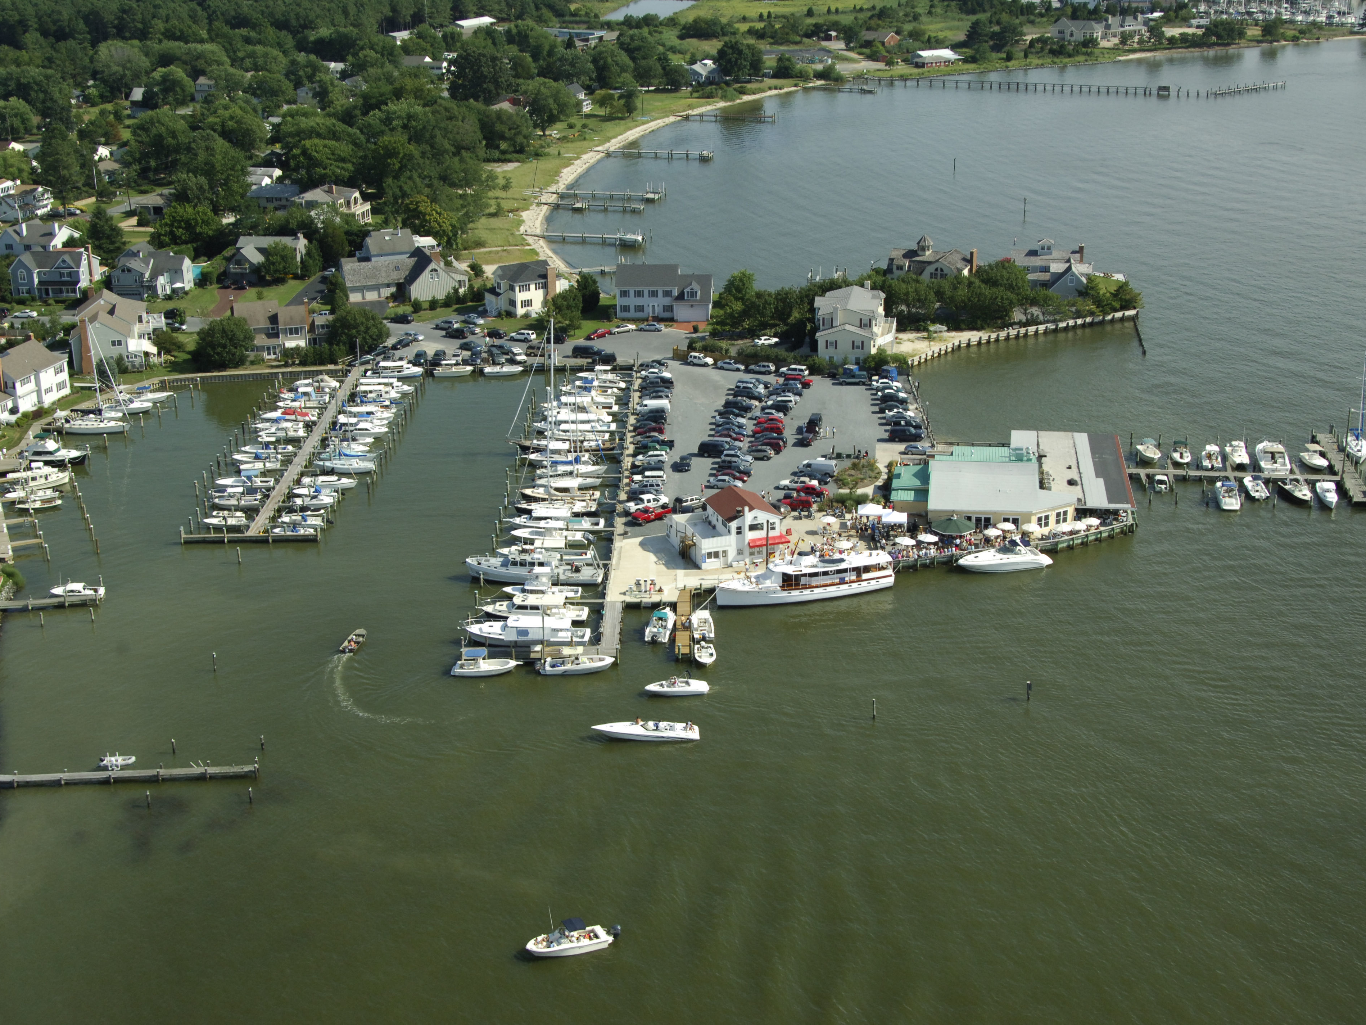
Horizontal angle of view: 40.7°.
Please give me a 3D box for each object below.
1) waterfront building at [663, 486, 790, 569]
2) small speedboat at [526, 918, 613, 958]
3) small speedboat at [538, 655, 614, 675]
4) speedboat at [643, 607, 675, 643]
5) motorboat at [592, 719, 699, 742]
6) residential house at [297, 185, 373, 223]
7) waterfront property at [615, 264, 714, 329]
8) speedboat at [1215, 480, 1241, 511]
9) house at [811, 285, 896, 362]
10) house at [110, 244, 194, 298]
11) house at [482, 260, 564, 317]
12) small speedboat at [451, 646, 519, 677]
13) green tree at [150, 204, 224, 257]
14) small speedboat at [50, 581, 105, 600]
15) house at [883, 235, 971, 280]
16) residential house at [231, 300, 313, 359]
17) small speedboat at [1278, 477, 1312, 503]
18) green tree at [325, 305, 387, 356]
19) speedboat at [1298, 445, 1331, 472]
[{"bbox_3d":[5.323,1.037,228.880,10.700,7.200,11.800,-8,21,-19],"label":"waterfront building"},{"bbox_3d":[-8.979,33.236,144.892,7.100,2.200,2.450,-7,20,-17],"label":"small speedboat"},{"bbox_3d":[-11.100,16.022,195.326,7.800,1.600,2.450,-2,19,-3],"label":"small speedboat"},{"bbox_3d":[-2.439,12.188,204.021,2.500,2.100,7.500,3,19,9],"label":"speedboat"},{"bbox_3d":[-3.646,21.729,184.528,10.600,1.400,2.500,-1,20,-1],"label":"motorboat"},{"bbox_3d":[-84.793,-75.257,447.507,19.500,7.300,12.000,5,20,17],"label":"residential house"},{"bbox_3d":[-3.418,-41.475,342.965,17.400,9.200,10.400,1,20,4],"label":"waterfront property"},{"bbox_3d":[72.370,-2.448,243.832,2.550,2.100,7.500,2,19,9],"label":"speedboat"},{"bbox_3d":[29.304,-32.143,316.102,13.400,9.500,17.000,3,20,9],"label":"house"},{"bbox_3d":[-105.530,-47.790,366.382,13.600,8.200,11.500,1,19,3],"label":"house"},{"bbox_3d":[-30.380,-43.037,349.957,11.400,9.000,12.000,-10,21,-24],"label":"house"},{"bbox_3d":[-21.004,15.839,195.155,7.000,2.350,2.450,-1,19,0],"label":"small speedboat"},{"bbox_3d":[-108.842,-62.563,401.967,15.500,10.200,15.500,-1,20,0],"label":"green tree"},{"bbox_3d":[-72.349,9.392,219.045,6.200,2.100,2.400,-5,20,-12],"label":"small speedboat"},{"bbox_3d":[49.201,-49.755,365.669,16.500,11.500,12.000,4,19,13],"label":"house"},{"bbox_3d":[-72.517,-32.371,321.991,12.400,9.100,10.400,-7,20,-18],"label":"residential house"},{"bbox_3d":[83.667,-3.071,249.399,2.500,2.200,7.100,-3,20,-8],"label":"small speedboat"},{"bbox_3d":[-57.500,-32.692,323.224,10.500,8.000,10.500,0,19,0],"label":"green tree"},{"bbox_3d":[91.690,-7.880,266.130,2.400,2.250,6.600,-2,19,-2],"label":"speedboat"}]

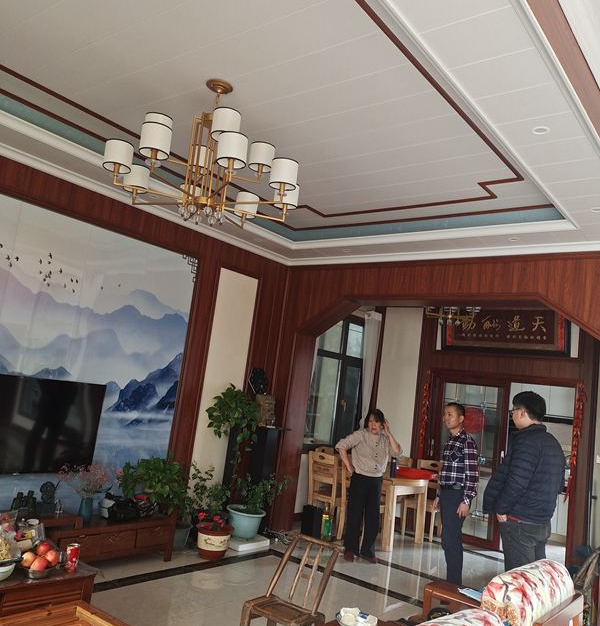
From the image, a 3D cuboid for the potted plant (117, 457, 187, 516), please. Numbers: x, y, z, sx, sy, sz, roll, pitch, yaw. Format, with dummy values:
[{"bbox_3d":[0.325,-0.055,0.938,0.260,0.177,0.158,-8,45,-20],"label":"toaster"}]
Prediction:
[{"bbox_3d":[-1.313,1.534,5.108,0.500,0.470,0.550,1,-10,39],"label":"potted plant"}]

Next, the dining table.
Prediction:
[{"bbox_3d":[0.764,2.288,7.028,1.300,0.755,0.820,1,-10,39],"label":"dining table"}]

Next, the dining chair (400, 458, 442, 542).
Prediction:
[{"bbox_3d":[1.605,2.355,7.333,0.420,0.920,0.450,1,-10,39],"label":"dining chair"}]

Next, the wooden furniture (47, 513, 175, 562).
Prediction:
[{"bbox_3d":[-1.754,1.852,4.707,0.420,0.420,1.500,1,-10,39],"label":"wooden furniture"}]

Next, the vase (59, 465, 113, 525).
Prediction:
[{"bbox_3d":[-1.659,1.410,4.489,0.380,0.460,0.380,1,-10,39],"label":"vase"}]

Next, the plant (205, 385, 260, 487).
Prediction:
[{"bbox_3d":[-0.702,1.283,6.100,0.500,1.000,0.460,8,-8,-5],"label":"plant"}]

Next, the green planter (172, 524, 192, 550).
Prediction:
[{"bbox_3d":[-1.181,2.115,5.582,0.290,0.280,0.290,1,-10,39],"label":"green planter"}]

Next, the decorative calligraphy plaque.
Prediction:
[{"bbox_3d":[2.530,0.183,7.203,1.480,0.520,0.060,1,-10,39],"label":"decorative calligraphy plaque"}]

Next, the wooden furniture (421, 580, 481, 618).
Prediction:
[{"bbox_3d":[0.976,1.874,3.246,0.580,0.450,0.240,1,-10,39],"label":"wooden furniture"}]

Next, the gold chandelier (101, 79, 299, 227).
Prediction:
[{"bbox_3d":[-0.554,-0.969,3.486,1.130,0.860,1.130,1,-10,39],"label":"gold chandelier"}]

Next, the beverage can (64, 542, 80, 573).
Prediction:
[{"bbox_3d":[-1.195,1.291,3.056,0.066,0.120,0.066,7,-8,1],"label":"beverage can"}]

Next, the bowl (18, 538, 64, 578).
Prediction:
[{"bbox_3d":[-1.261,1.200,2.831,0.190,0.165,0.190,7,-8,1],"label":"bowl"}]

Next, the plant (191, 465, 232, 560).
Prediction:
[{"bbox_3d":[-0.803,1.819,5.328,0.380,0.820,0.380,1,-10,39],"label":"plant"}]

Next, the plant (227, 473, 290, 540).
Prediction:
[{"bbox_3d":[-0.438,2.025,6.014,0.640,0.650,0.550,7,-8,-2],"label":"plant"}]

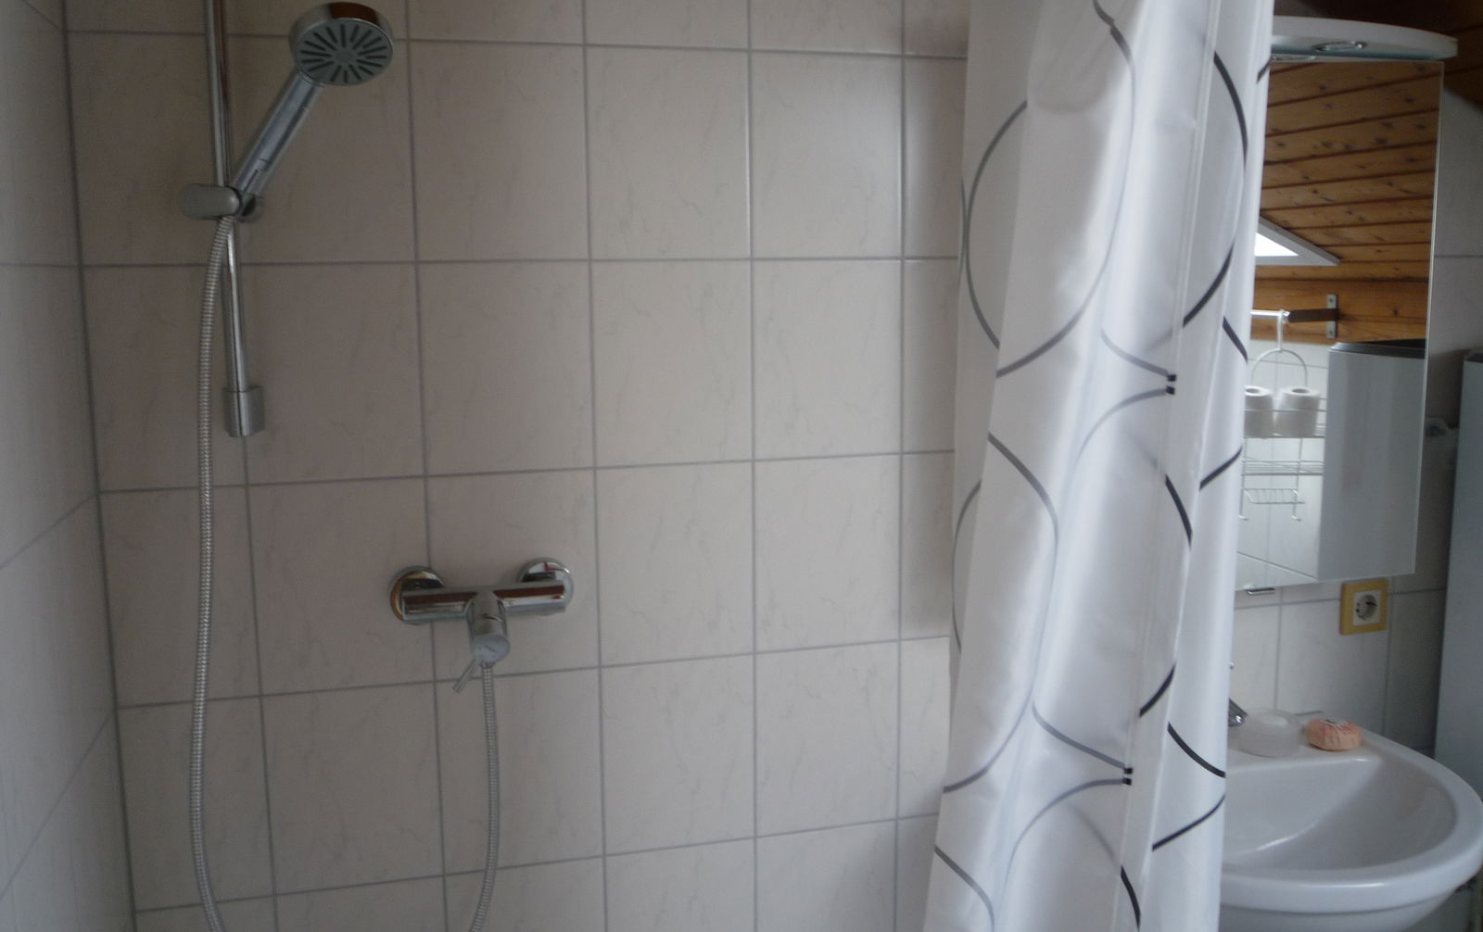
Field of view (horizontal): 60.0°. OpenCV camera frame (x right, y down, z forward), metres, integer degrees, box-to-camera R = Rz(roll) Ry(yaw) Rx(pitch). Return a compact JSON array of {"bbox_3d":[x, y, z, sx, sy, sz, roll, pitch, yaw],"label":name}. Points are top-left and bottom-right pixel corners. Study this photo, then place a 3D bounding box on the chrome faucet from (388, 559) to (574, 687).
[{"bbox_3d":[-0.295,0.189,1.492,0.220,0.126,0.130,-3,9,-15],"label":"chrome faucet"}]

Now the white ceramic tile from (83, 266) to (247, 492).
[{"bbox_3d":[-0.638,-0.097,1.424,0.156,0.248,0.008,-3,8,-15],"label":"white ceramic tile"}]

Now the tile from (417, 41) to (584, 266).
[{"bbox_3d":[-0.281,-0.366,1.500,0.200,0.249,0.009,-3,8,-15],"label":"tile"}]

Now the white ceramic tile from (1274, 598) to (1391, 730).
[{"bbox_3d":[0.878,0.320,1.919,0.198,0.248,0.008,-3,8,-15],"label":"white ceramic tile"}]

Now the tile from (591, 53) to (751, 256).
[{"bbox_3d":[-0.086,-0.373,1.544,0.198,0.248,0.010,-3,9,-15],"label":"tile"}]

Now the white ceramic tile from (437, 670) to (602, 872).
[{"bbox_3d":[-0.274,0.381,1.607,0.200,0.249,0.009,-3,8,-15],"label":"white ceramic tile"}]

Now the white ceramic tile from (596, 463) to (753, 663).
[{"bbox_3d":[-0.082,0.123,1.624,0.200,0.249,0.009,-3,8,-15],"label":"white ceramic tile"}]

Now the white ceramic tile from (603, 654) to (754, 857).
[{"bbox_3d":[-0.079,0.369,1.646,0.198,0.248,0.008,-3,8,-15],"label":"white ceramic tile"}]

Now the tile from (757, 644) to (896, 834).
[{"bbox_3d":[0.114,0.360,1.700,0.198,0.248,0.008,-3,8,-15],"label":"tile"}]

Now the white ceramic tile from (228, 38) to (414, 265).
[{"bbox_3d":[-0.476,-0.357,1.448,0.200,0.249,0.009,-3,8,-15],"label":"white ceramic tile"}]

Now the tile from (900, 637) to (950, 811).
[{"bbox_3d":[0.306,0.350,1.759,0.198,0.248,0.010,-3,9,-15],"label":"tile"}]

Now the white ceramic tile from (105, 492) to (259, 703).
[{"bbox_3d":[-0.636,0.148,1.459,0.156,0.248,0.008,-3,8,-15],"label":"white ceramic tile"}]

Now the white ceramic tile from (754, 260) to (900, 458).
[{"bbox_3d":[0.110,-0.136,1.640,0.200,0.249,0.009,-3,8,-15],"label":"white ceramic tile"}]

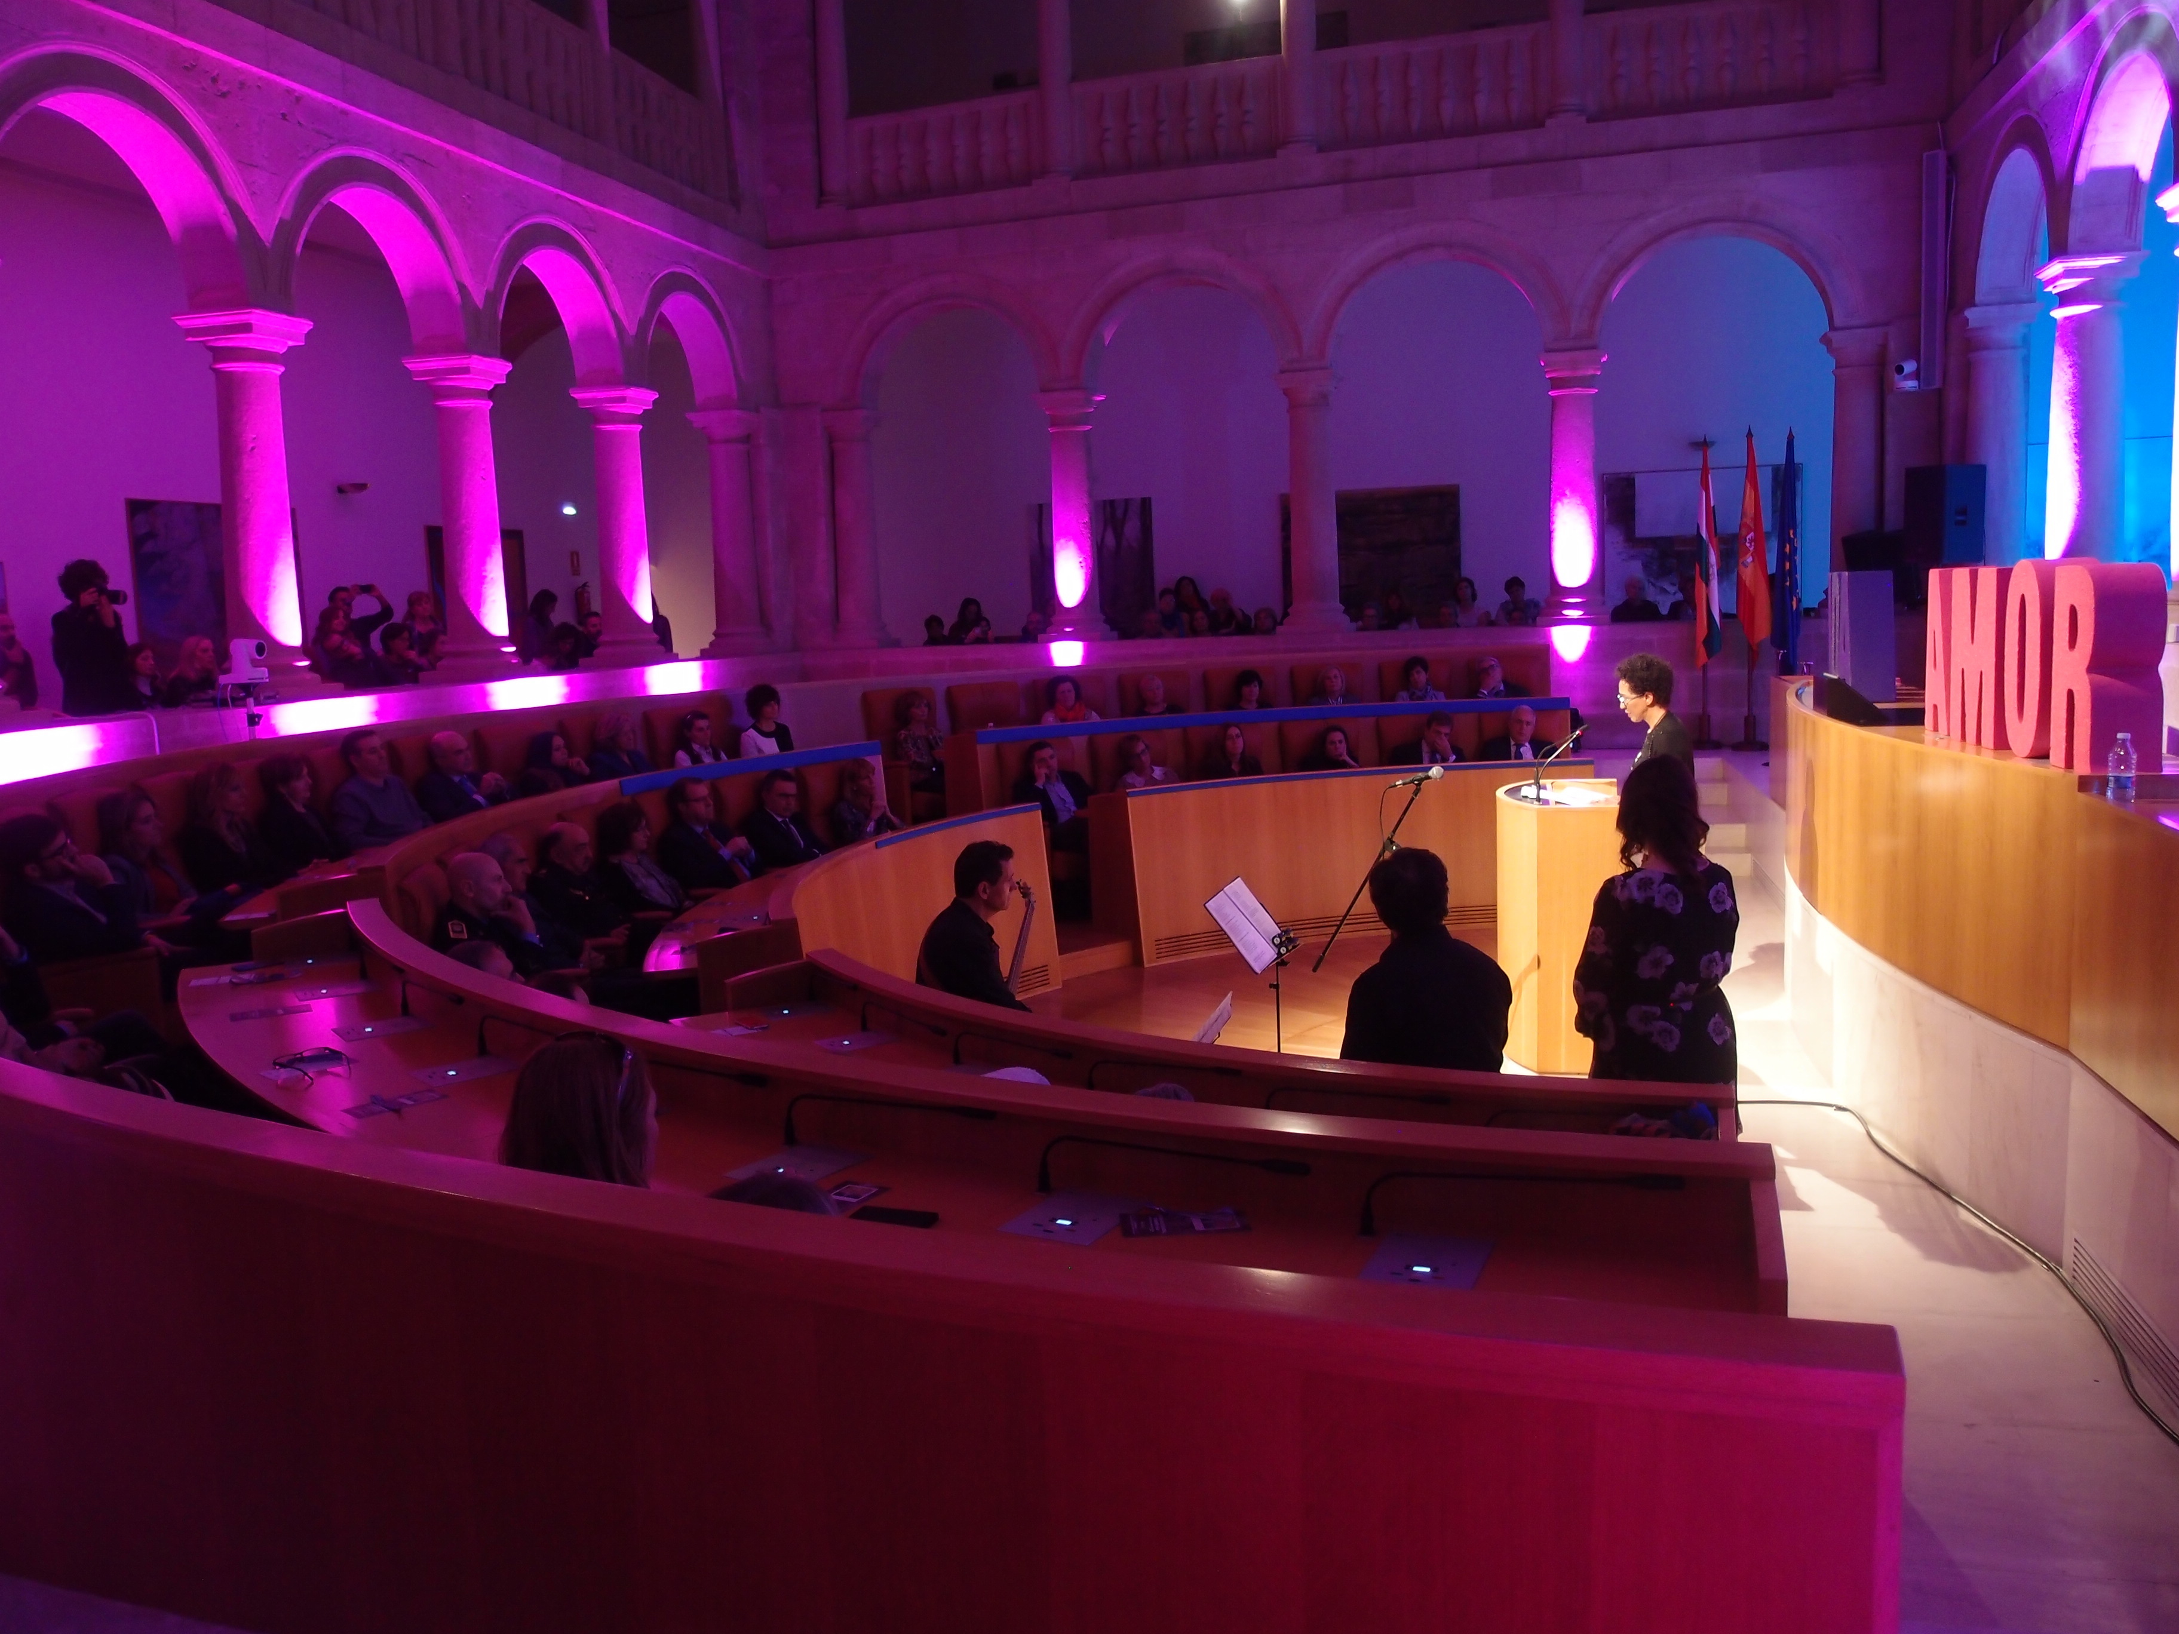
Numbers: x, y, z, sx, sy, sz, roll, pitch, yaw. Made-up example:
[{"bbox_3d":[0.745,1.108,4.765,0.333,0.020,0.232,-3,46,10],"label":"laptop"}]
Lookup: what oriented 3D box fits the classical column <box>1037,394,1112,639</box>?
[{"bbox_3d":[-0.142,-2.733,16.046,0.593,2.253,0.593,-2,7,0],"label":"classical column"}]

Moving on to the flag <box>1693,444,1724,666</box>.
[{"bbox_3d":[4.558,-1.925,12.982,0.240,1.640,0.200,0,7,18],"label":"flag"}]

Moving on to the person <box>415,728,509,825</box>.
[{"bbox_3d":[-3.669,0.114,10.617,0.800,1.250,0.580,0,8,21],"label":"person"}]

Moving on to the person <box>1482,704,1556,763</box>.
[{"bbox_3d":[2.774,-0.120,11.140,0.520,1.166,0.750,-2,7,6],"label":"person"}]

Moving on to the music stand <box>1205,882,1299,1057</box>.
[{"bbox_3d":[0.592,0.785,5.651,0.480,1.140,0.480,1,8,23],"label":"music stand"}]

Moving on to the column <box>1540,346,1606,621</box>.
[{"bbox_3d":[4.145,-2.776,15.033,0.580,2.265,0.580,0,7,16],"label":"column"}]

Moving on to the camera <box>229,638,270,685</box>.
[{"bbox_3d":[-4.121,-0.764,8.603,0.190,0.215,0.170,-1,7,10],"label":"camera"}]

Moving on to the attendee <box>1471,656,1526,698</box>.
[{"bbox_3d":[3.271,-0.660,14.109,0.560,1.240,0.750,-2,7,5],"label":"attendee"}]

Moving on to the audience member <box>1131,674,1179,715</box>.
[{"bbox_3d":[0.540,-0.403,12.405,0.520,1.180,0.750,-4,7,-15],"label":"audience member"}]

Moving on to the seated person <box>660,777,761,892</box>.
[{"bbox_3d":[-1.702,0.410,8.541,0.800,1.200,0.550,0,7,18],"label":"seated person"}]

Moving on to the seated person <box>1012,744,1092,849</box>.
[{"bbox_3d":[-0.148,0.108,12.439,0.600,1.250,0.800,-7,9,-34],"label":"seated person"}]

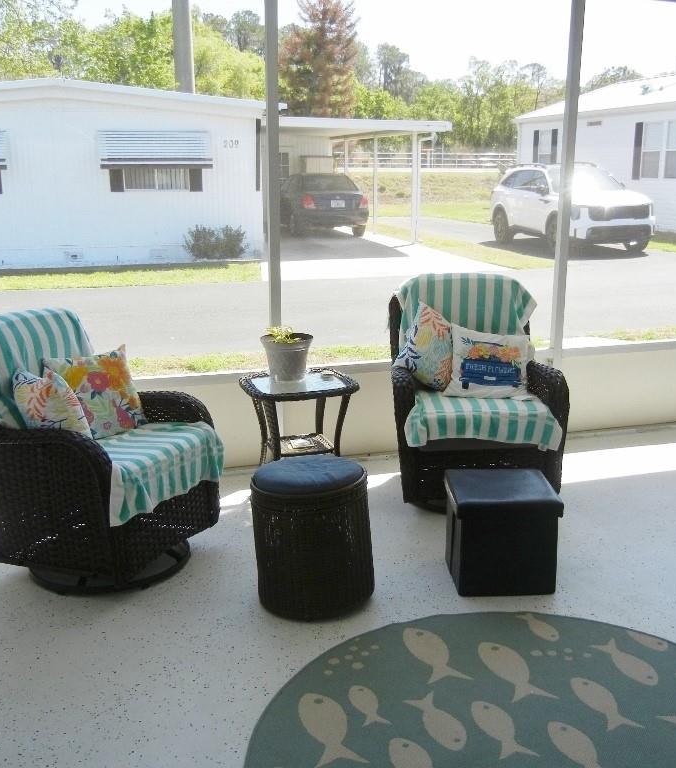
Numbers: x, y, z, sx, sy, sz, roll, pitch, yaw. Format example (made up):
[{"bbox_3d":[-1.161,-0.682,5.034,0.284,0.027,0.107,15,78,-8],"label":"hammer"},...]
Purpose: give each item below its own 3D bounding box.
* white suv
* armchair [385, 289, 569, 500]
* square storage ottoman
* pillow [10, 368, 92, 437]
[{"bbox_3d":[4.939,-3.866,19.177,1.900,1.730,4.810,-2,14,-10],"label":"white suv"},{"bbox_3d":[0.628,0.059,4.205,0.745,0.940,0.790,0,14,-3],"label":"armchair"},{"bbox_3d":[0.613,0.558,3.369,0.378,0.365,0.362,0,14,-1],"label":"square storage ottoman"},{"bbox_3d":[-1.070,0.103,3.294,0.140,0.350,0.370,-23,-3,37],"label":"pillow"}]

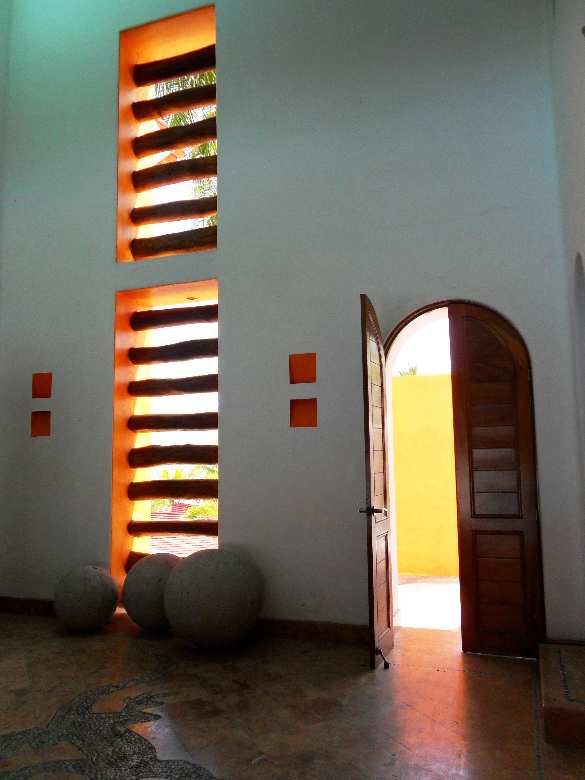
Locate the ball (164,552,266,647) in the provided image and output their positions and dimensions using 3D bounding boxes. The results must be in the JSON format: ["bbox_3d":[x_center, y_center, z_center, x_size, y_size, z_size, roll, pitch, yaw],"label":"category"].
[{"bbox_3d":[-0.574,1.524,4.479,0.718,0.718,0.718,-1,-5,0],"label":"ball"}]

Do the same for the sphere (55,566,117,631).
[{"bbox_3d":[-1.679,1.696,4.964,0.498,0.498,0.498,-3,-6,18],"label":"sphere"}]

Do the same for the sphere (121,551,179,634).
[{"bbox_3d":[-1.051,1.628,4.924,0.607,0.607,0.607,-1,-5,0],"label":"sphere"}]

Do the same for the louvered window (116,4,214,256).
[{"bbox_3d":[-1.061,-2.245,5.559,0.989,2.197,0.360,-3,-6,18],"label":"louvered window"}]

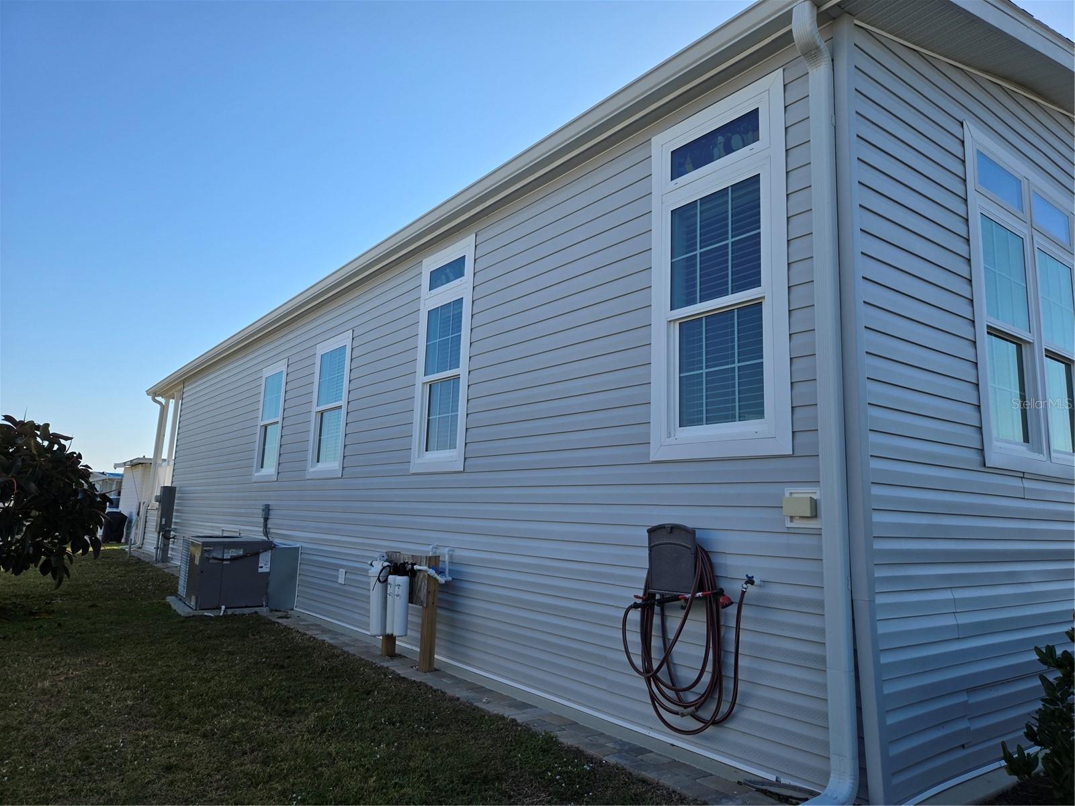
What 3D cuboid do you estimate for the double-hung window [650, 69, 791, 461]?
[{"bbox_3d":[1.022,-0.728,4.125,0.090,2.106,0.950,8,-11,-37],"label":"double-hung window"}]

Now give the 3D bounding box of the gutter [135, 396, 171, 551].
[{"bbox_3d":[-9.112,1.607,16.844,0.214,3.597,0.256,8,-11,-37],"label":"gutter"}]

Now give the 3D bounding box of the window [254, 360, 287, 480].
[{"bbox_3d":[-3.831,0.292,10.274,0.090,1.683,1.088,8,-11,-37],"label":"window"}]

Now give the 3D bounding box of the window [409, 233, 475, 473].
[{"bbox_3d":[-0.861,-0.405,6.524,0.090,2.090,0.947,8,-11,-37],"label":"window"}]

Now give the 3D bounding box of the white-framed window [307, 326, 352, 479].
[{"bbox_3d":[-2.481,0.058,8.554,0.090,1.699,1.101,8,-11,-37],"label":"white-framed window"}]

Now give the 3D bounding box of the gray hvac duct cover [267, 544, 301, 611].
[{"bbox_3d":[-3.311,2.155,8.968,0.304,0.771,0.848,8,-11,-37],"label":"gray hvac duct cover"}]

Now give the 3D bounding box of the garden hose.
[{"bbox_3d":[0.788,1.211,3.856,0.224,1.091,0.797,8,-11,-37],"label":"garden hose"}]

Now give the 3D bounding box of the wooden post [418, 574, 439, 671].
[{"bbox_3d":[-0.906,1.792,6.039,0.090,0.890,0.090,8,-11,-37],"label":"wooden post"}]

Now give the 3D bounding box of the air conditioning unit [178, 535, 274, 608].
[{"bbox_3d":[-3.866,2.068,8.800,0.794,0.758,1.152,8,-11,-37],"label":"air conditioning unit"}]

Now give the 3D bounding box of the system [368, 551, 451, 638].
[{"bbox_3d":[-1.156,1.659,6.206,0.288,0.656,1.040,8,-11,-37],"label":"system"}]

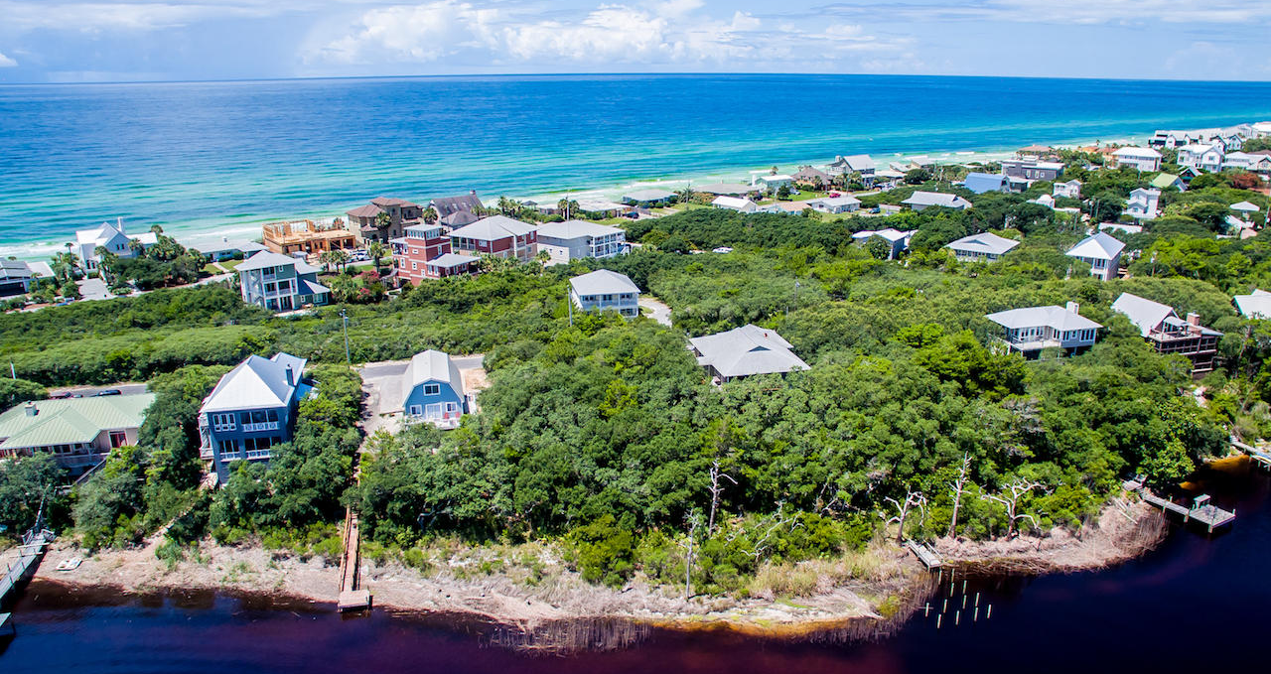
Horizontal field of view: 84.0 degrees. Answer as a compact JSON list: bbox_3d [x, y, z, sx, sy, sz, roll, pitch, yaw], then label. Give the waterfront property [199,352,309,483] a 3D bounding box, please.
[{"bbox_3d":[-45.430,8.040,85.240,9.600,13.000,14.000,-5,21,-13],"label":"waterfront property"}]

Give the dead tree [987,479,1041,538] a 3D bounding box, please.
[{"bbox_3d":[40.660,18.070,74.950,6.300,7.400,4.500,0,21,0],"label":"dead tree"}]

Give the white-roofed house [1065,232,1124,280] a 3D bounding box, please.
[{"bbox_3d":[108.420,-19.780,167.450,9.500,10.500,15.500,16,26,36],"label":"white-roofed house"}]

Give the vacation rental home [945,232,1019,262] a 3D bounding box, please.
[{"bbox_3d":[79.900,-21.700,162.010,12.500,5.700,14.000,14,24,33],"label":"vacation rental home"}]

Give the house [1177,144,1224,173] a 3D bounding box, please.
[{"bbox_3d":[222.700,-71.600,278.350,13.500,9.500,10.500,18,27,40],"label":"house"}]

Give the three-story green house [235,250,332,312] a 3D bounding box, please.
[{"bbox_3d":[-70.410,-12.120,141.340,15.500,11.500,9.500,-11,23,-27],"label":"three-story green house"}]

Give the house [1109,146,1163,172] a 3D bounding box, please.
[{"bbox_3d":[248.020,-88.710,349.510,13.000,10.500,19.300,-17,26,-37],"label":"house"}]

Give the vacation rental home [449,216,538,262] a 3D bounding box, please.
[{"bbox_3d":[-35.280,-24.890,175.720,13.400,10.600,15.800,11,24,28],"label":"vacation rental home"}]

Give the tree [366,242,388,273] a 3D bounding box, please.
[{"bbox_3d":[-56.460,-17.330,153.750,4.200,7.200,4.200,0,20,0],"label":"tree"}]

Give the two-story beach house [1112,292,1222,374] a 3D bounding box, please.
[{"bbox_3d":[85.280,-0.830,117.180,12.300,10.500,13.200,-5,21,-14],"label":"two-story beach house"}]

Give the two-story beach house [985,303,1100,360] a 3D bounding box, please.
[{"bbox_3d":[68.050,-1.340,118.330,15.800,8.000,9.500,-4,21,-9],"label":"two-story beach house"}]

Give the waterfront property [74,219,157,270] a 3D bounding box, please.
[{"bbox_3d":[-125.430,-23.070,170.270,16.000,10.000,12.000,-15,25,-34],"label":"waterfront property"}]

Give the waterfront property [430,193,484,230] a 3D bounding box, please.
[{"bbox_3d":[-52.500,-35.960,206.440,13.000,13.200,13.500,-10,23,-25],"label":"waterfront property"}]

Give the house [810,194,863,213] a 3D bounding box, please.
[{"bbox_3d":[69.700,-46.060,246.120,14.500,4.000,10.500,-15,25,-34],"label":"house"}]

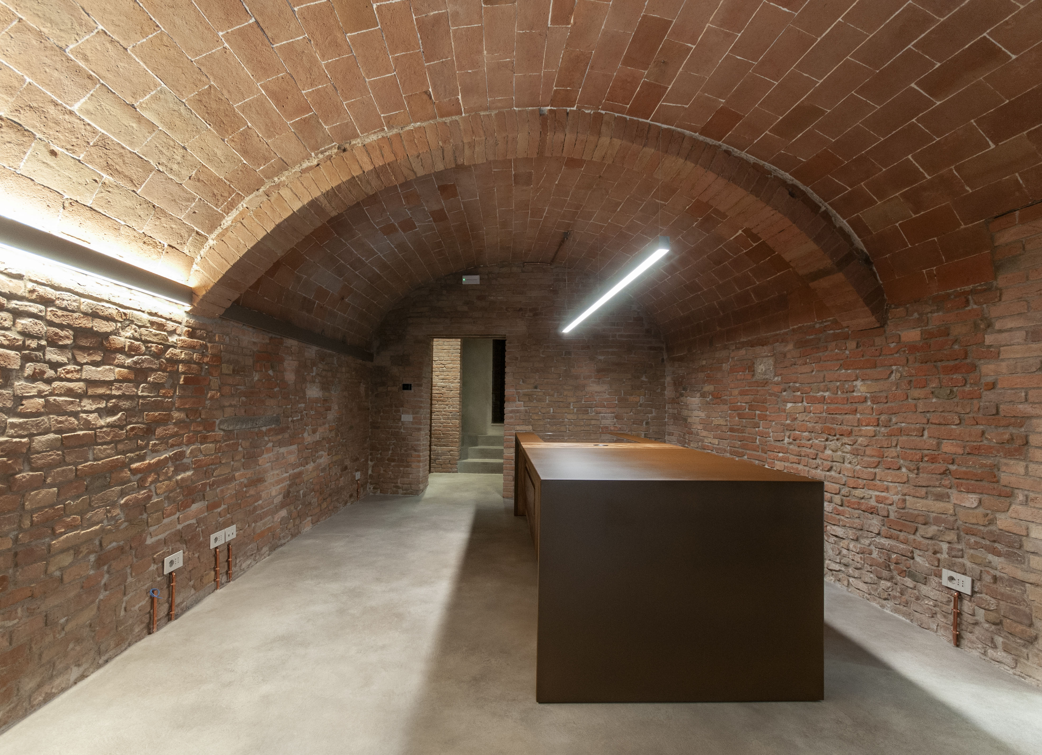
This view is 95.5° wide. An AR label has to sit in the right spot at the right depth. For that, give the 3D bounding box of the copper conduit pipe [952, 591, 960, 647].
[{"bbox_3d":[2.251,1.257,2.457,0.024,0.272,0.026,1,-3,-8],"label":"copper conduit pipe"}]

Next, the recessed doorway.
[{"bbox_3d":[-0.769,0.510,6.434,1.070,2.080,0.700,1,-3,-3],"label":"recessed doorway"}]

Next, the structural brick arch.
[{"bbox_3d":[0.168,-0.966,2.958,4.120,1.285,0.300,1,-3,-3],"label":"structural brick arch"}]

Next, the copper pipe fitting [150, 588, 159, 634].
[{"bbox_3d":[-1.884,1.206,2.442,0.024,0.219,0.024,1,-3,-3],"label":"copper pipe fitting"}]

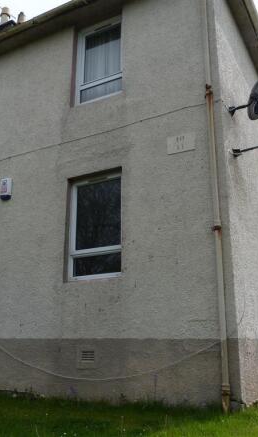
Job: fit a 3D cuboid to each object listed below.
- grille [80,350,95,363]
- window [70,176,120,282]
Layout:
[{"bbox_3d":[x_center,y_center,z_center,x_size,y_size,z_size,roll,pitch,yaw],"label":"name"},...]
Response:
[{"bbox_3d":[-0.504,1.705,5.194,0.200,0.130,0.030,-9,-19,27],"label":"grille"},{"bbox_3d":[-0.419,0.118,5.781,0.895,1.442,0.080,-9,-19,27],"label":"window"}]

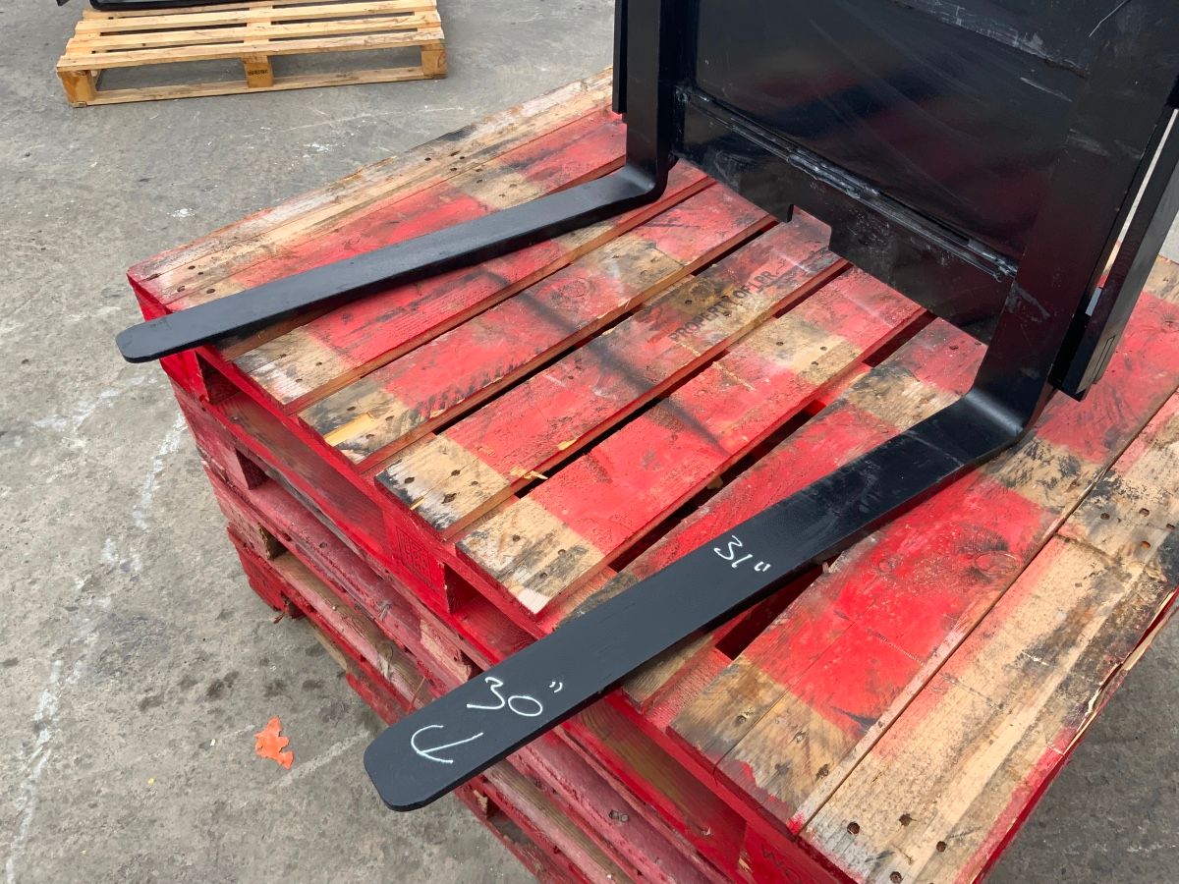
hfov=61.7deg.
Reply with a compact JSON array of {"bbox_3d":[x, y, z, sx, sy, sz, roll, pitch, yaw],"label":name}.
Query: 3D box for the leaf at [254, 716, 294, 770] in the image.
[{"bbox_3d":[-0.481,0.464,1.501,0.049,0.015,0.096,-25,48,-24],"label":"leaf"}]

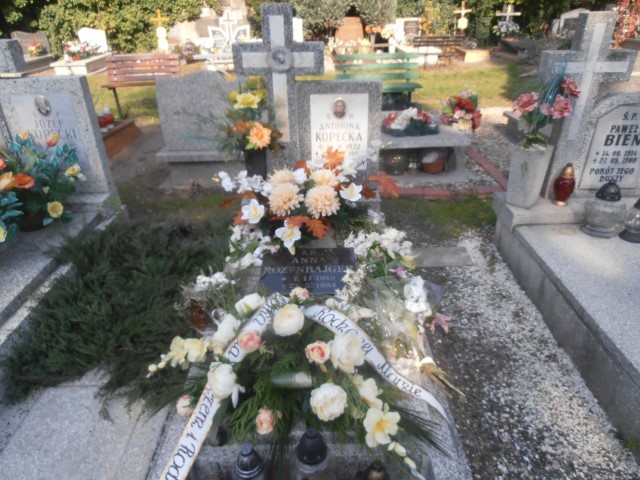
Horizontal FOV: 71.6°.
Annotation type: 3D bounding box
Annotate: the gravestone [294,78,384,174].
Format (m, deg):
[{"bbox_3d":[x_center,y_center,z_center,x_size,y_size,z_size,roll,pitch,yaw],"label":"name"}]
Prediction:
[{"bbox_3d":[0.120,-0.695,2.962,0.530,0.710,0.120,-1,29,0],"label":"gravestone"}]

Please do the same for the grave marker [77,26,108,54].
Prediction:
[{"bbox_3d":[-6.013,-5.284,11.736,0.680,0.630,0.160,-5,29,-7],"label":"grave marker"}]

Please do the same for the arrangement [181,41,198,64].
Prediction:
[{"bbox_3d":[-2.879,-4.134,9.789,0.396,0.489,0.360,-2,29,0],"label":"arrangement"}]

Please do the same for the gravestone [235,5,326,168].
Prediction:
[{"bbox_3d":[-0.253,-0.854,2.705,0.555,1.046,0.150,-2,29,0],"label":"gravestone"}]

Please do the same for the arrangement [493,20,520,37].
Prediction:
[{"bbox_3d":[5.455,-6.183,13.000,0.780,0.450,0.420,0,28,1],"label":"arrangement"}]

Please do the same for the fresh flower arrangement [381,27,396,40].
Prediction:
[{"bbox_3d":[1.725,-5.226,11.200,0.400,0.360,0.360,0,28,1],"label":"fresh flower arrangement"}]

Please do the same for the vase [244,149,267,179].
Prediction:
[{"bbox_3d":[-0.420,-0.465,2.955,0.150,0.295,0.150,-1,29,0],"label":"vase"}]

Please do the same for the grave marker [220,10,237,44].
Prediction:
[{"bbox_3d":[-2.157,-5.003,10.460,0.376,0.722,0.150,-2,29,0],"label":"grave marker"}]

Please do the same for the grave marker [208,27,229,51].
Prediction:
[{"bbox_3d":[-2.786,-5.510,12.200,0.560,0.640,0.140,0,28,1],"label":"grave marker"}]

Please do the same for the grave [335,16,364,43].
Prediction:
[{"bbox_3d":[0.817,-5.837,12.400,0.840,0.740,0.150,0,28,1],"label":"grave"}]

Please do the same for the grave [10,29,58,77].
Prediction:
[{"bbox_3d":[-7.551,-4.899,11.413,1.000,0.910,1.400,-5,29,-7],"label":"grave"}]

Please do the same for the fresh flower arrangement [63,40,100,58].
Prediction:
[{"bbox_3d":[-5.349,-4.253,9.910,0.798,0.369,0.500,-2,29,0],"label":"fresh flower arrangement"}]

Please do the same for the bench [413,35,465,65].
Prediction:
[{"bbox_3d":[2.820,-4.439,10.460,1.200,0.780,0.500,0,28,1],"label":"bench"}]

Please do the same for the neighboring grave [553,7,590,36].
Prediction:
[{"bbox_3d":[5.495,-4.688,9.618,0.917,0.590,0.220,-2,29,0],"label":"neighboring grave"}]

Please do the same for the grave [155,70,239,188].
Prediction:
[{"bbox_3d":[-0.924,-0.995,4.003,0.920,1.000,0.320,-1,29,0],"label":"grave"}]

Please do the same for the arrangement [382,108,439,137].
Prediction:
[{"bbox_3d":[0.821,-1.082,4.070,0.520,0.245,0.300,-1,29,0],"label":"arrangement"}]

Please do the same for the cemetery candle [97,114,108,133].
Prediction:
[{"bbox_3d":[-2.502,-1.352,5.099,0.115,0.220,0.115,-1,29,0],"label":"cemetery candle"}]

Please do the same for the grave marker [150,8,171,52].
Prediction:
[{"bbox_3d":[-4.412,-5.763,12.292,0.520,1.150,0.250,-4,29,-4],"label":"grave marker"}]

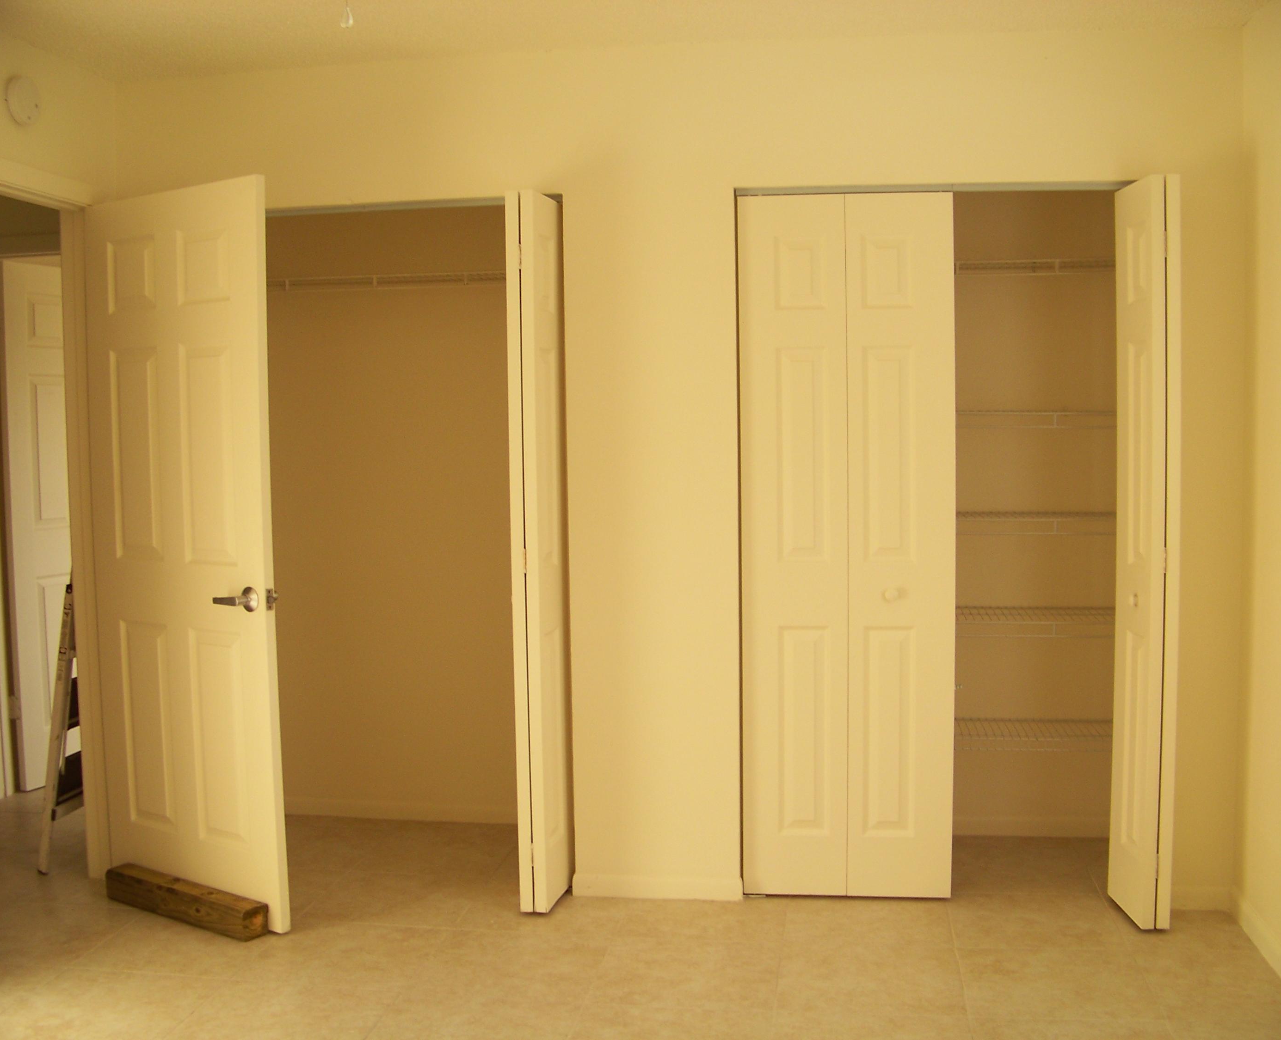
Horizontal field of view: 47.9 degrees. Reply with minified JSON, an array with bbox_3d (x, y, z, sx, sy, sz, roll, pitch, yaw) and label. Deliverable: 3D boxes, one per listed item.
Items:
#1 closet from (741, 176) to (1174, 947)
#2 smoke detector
[{"bbox_3d":[0.881,0.091,4.039,1.220,2.040,0.130,0,4,9],"label":"closet"},{"bbox_3d":[-1.605,-1.093,3.762,0.040,0.135,0.135,0,4,9],"label":"smoke detector"}]

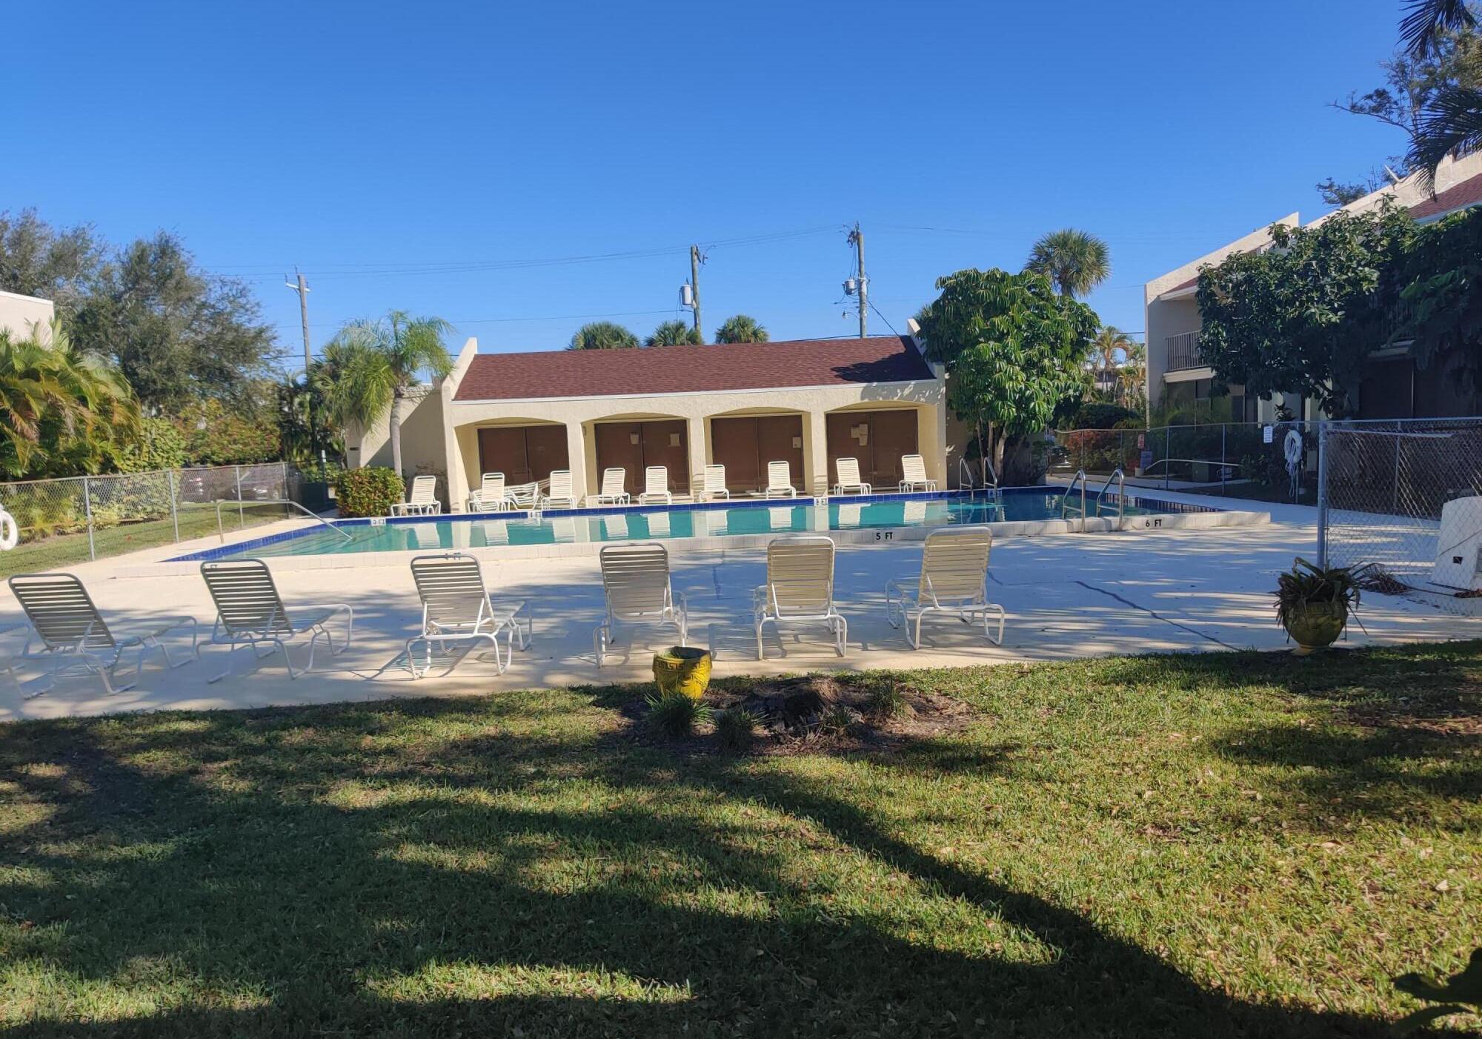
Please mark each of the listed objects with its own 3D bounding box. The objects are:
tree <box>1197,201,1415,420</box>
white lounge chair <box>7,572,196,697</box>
[{"bbox_3d":[10.345,-3.012,21.144,3.600,5.200,3.600,-3,4,-1],"label":"tree"},{"bbox_3d":[-5.031,0.804,9.195,0.670,0.960,1.530,-2,4,1],"label":"white lounge chair"}]

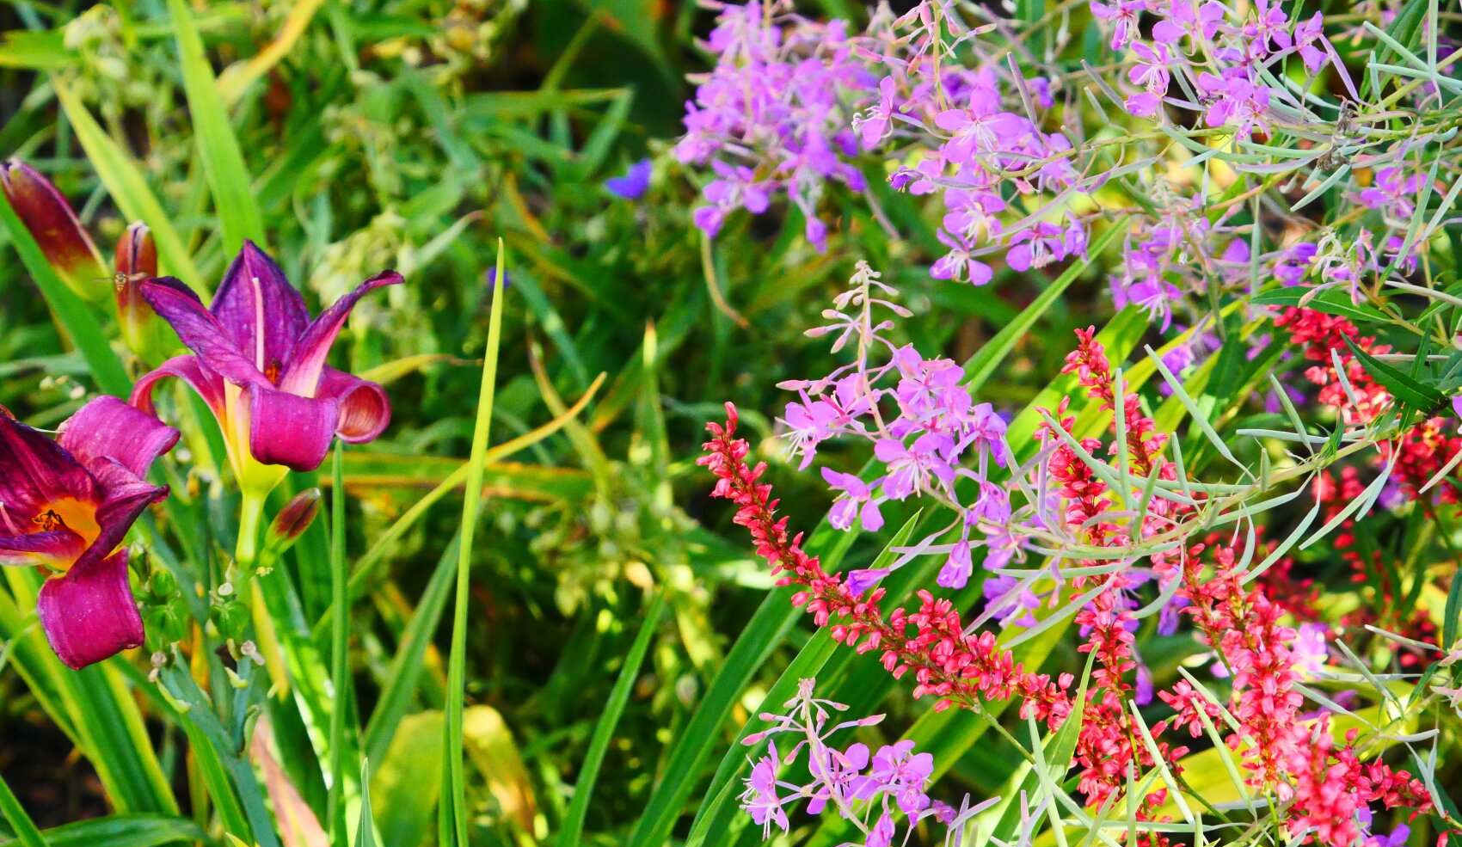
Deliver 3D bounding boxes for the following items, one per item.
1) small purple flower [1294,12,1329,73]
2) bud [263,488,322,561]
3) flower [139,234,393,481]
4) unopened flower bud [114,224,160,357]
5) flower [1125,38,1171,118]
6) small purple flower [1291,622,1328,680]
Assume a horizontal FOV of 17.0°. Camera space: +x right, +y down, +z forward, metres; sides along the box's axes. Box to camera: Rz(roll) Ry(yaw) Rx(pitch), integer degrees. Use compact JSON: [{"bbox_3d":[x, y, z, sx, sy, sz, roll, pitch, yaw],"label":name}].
[{"bbox_3d":[0.219,-0.144,1.850,0.014,0.021,0.021,-5,19,-14],"label":"small purple flower"},{"bbox_3d":[-0.181,0.042,2.020,0.014,0.037,0.014,40,9,0],"label":"bud"},{"bbox_3d":[-0.192,-0.024,2.030,0.110,0.097,0.100,-2,17,-6],"label":"flower"},{"bbox_3d":[-0.250,-0.056,2.070,0.019,0.058,0.019,-6,12,1],"label":"unopened flower bud"},{"bbox_3d":[0.181,-0.149,2.120,0.022,0.033,0.018,10,22,29],"label":"flower"},{"bbox_3d":[0.224,0.089,1.920,0.023,0.022,0.014,-6,19,-19],"label":"small purple flower"}]

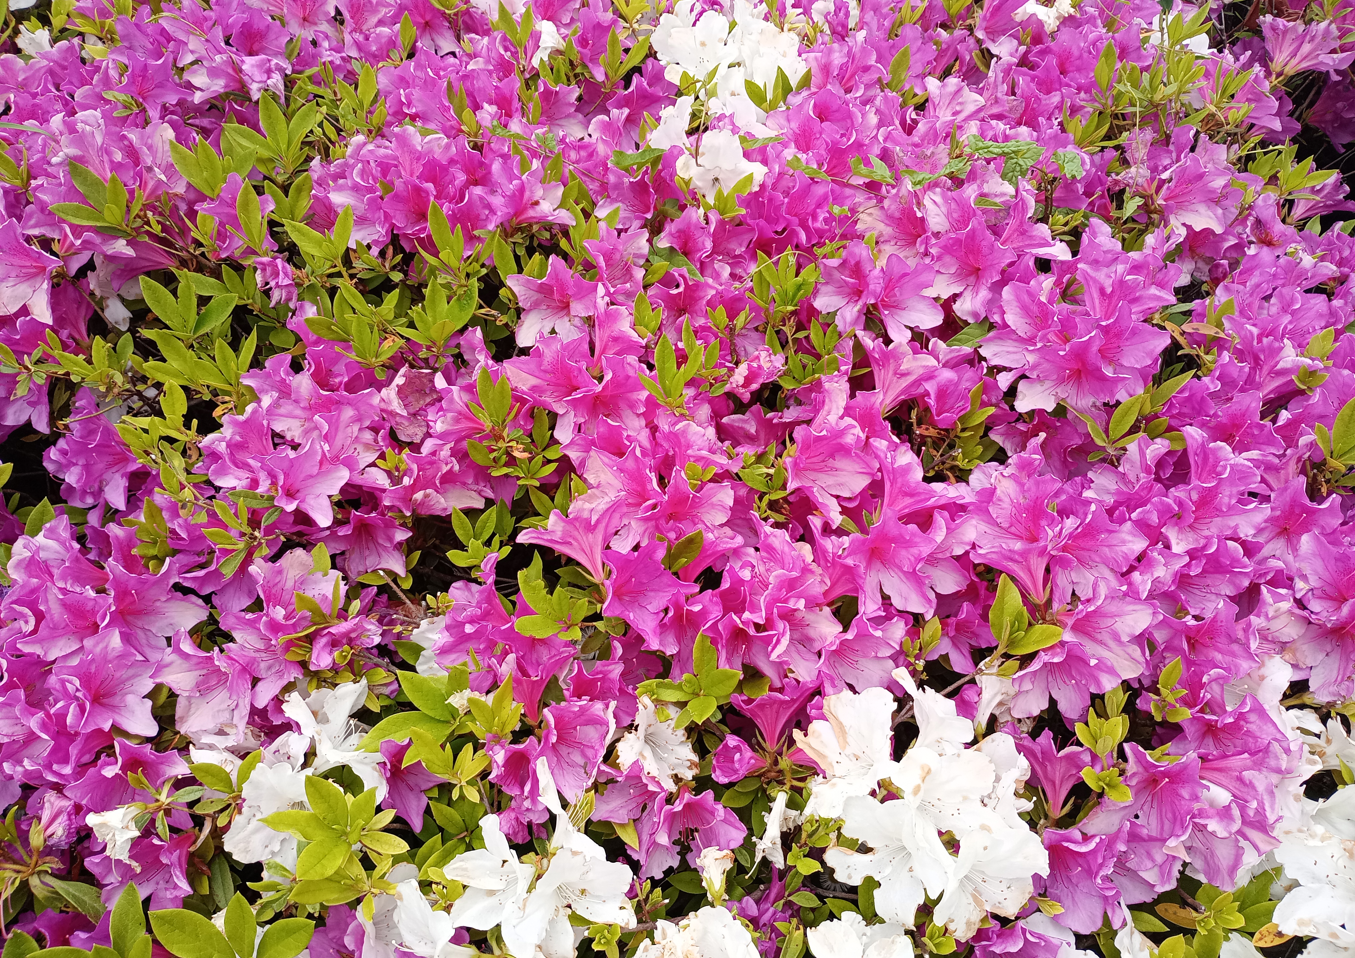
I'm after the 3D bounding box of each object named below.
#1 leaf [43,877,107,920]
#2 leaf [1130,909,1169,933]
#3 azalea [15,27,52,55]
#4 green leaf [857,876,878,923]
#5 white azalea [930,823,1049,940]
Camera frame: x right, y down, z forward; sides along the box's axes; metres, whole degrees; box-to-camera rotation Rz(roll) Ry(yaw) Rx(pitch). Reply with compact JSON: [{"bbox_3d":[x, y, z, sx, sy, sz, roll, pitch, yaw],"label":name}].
[{"bbox_3d":[-0.337,0.235,0.615,0.042,0.009,0.016,30,58,3],"label":"leaf"},{"bbox_3d":[0.301,0.284,0.708,0.030,0.008,0.017,20,51,29],"label":"leaf"},{"bbox_3d":[-0.556,-0.378,0.950,0.036,0.030,0.031,3,79,12],"label":"azalea"},{"bbox_3d":[0.109,0.239,0.625,0.012,0.007,0.028,-2,84,0],"label":"green leaf"},{"bbox_3d":[0.171,0.220,0.600,0.062,0.063,0.048,-7,21,-23],"label":"white azalea"}]

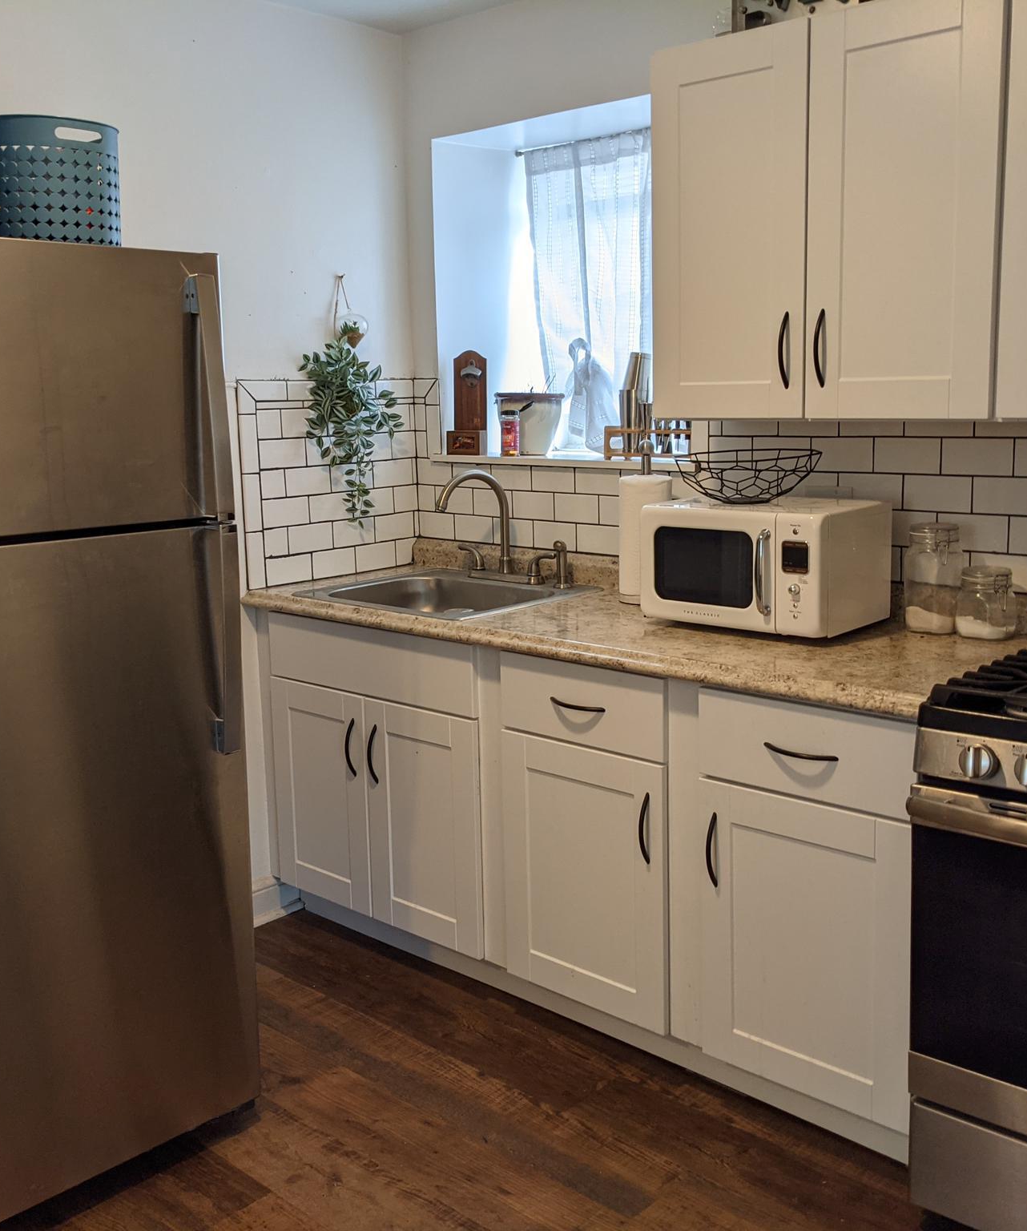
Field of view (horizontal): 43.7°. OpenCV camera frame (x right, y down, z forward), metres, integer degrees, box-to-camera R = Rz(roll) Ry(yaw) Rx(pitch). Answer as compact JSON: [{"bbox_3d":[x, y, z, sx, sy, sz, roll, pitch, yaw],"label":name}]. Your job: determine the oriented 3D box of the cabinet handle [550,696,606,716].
[{"bbox_3d":[0.127,0.188,2.653,0.147,0.014,0.030,8,14,43],"label":"cabinet handle"}]

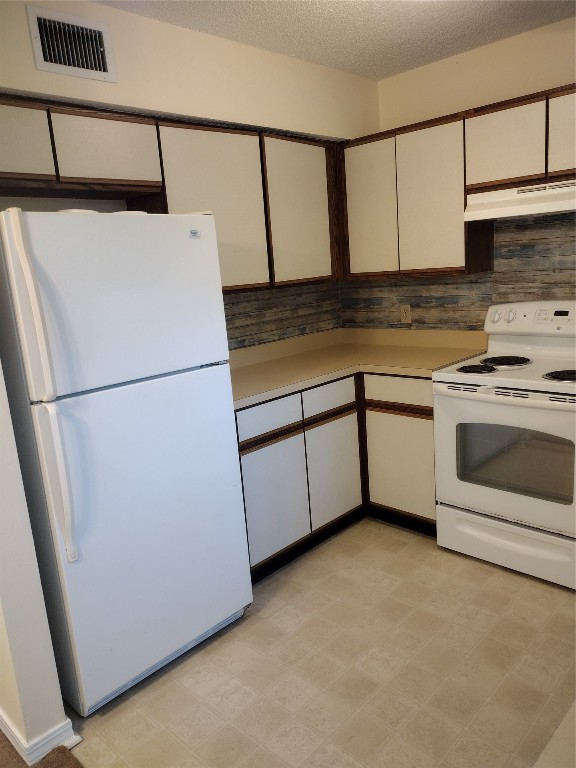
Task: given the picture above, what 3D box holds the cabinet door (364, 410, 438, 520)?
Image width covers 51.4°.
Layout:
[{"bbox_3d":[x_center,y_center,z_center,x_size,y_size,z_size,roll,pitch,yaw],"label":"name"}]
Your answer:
[{"bbox_3d":[0.601,0.422,3.167,0.419,0.536,0.020,7,16,44],"label":"cabinet door"}]

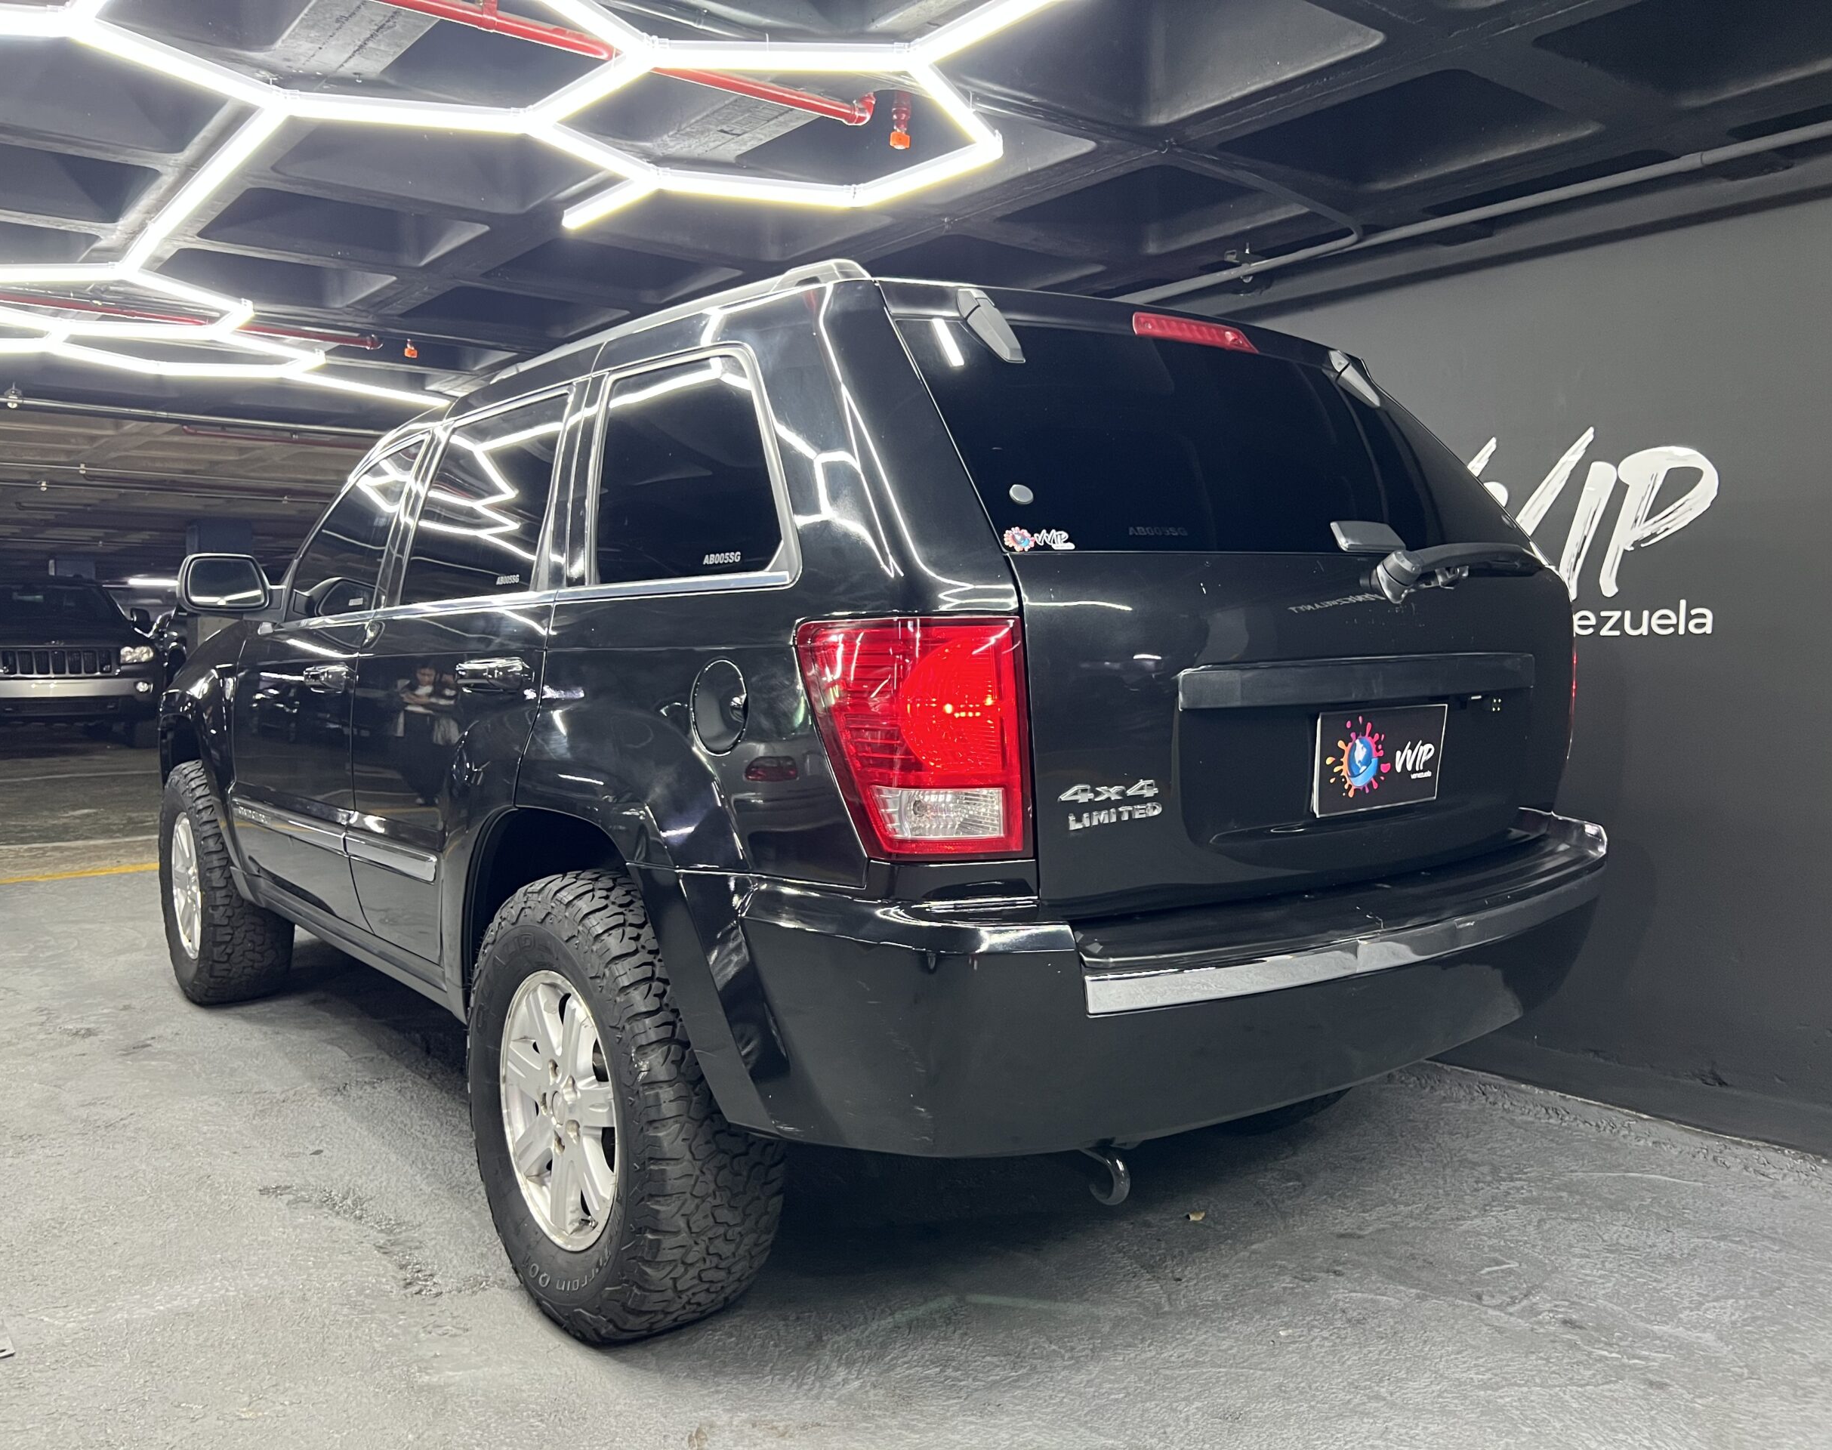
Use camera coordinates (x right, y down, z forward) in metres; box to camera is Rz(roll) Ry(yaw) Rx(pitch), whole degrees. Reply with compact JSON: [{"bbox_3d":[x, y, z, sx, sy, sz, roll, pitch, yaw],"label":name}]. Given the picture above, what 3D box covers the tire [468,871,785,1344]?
[{"bbox_3d":[-0.525,0.643,2.542,0.260,0.775,0.790,-2,4,-38],"label":"tire"}]

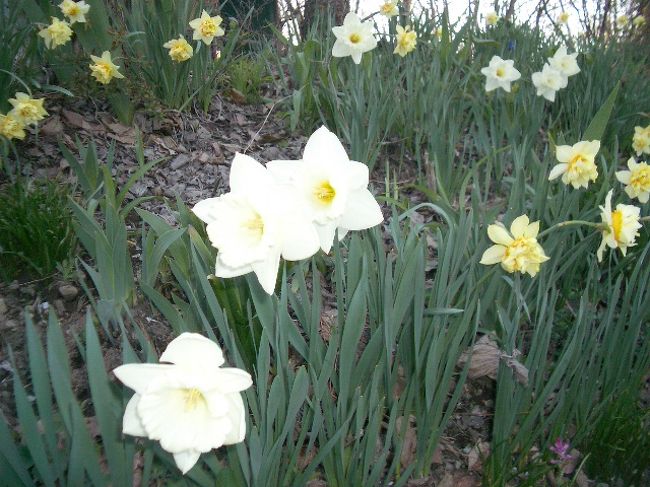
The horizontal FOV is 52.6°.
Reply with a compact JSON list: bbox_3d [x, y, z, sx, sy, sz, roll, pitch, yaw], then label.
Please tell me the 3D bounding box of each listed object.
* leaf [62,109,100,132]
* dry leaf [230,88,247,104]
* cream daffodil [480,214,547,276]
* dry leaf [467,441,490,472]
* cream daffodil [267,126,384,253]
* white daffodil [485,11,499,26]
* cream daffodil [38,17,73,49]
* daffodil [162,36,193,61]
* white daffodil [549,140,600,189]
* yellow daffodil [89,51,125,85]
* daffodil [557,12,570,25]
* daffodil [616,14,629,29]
[{"bbox_3d":[-0.623,-0.315,1.680,0.090,0.033,0.065,11,34,16],"label":"leaf"},{"bbox_3d":[-0.250,-0.425,1.900,0.045,0.030,0.040,-3,20,-7],"label":"dry leaf"},{"bbox_3d":[0.231,0.002,0.800,0.082,0.076,0.052,0,23,0],"label":"cream daffodil"},{"bbox_3d":[0.197,0.274,0.845,0.030,0.020,0.040,-4,33,-6],"label":"dry leaf"},{"bbox_3d":[0.000,-0.044,0.530,0.098,0.101,0.058,3,19,7],"label":"cream daffodil"},{"bbox_3d":[0.912,-1.233,3.600,0.078,0.085,0.050,5,29,13],"label":"white daffodil"},{"bbox_3d":[-0.595,-0.466,1.450,0.068,0.068,0.048,-13,18,-29],"label":"cream daffodil"},{"bbox_3d":[-0.337,-0.443,1.500,0.067,0.060,0.045,-6,26,-14],"label":"daffodil"},{"bbox_3d":[0.387,-0.123,1.020,0.083,0.078,0.052,1,32,4],"label":"white daffodil"},{"bbox_3d":[-0.499,-0.402,1.500,0.080,0.077,0.050,1,32,3],"label":"yellow daffodil"},{"bbox_3d":[1.162,-1.096,3.200,0.066,0.062,0.045,-2,7,-5],"label":"daffodil"},{"bbox_3d":[1.811,-1.352,4.000,0.076,0.082,0.050,8,30,22],"label":"daffodil"}]

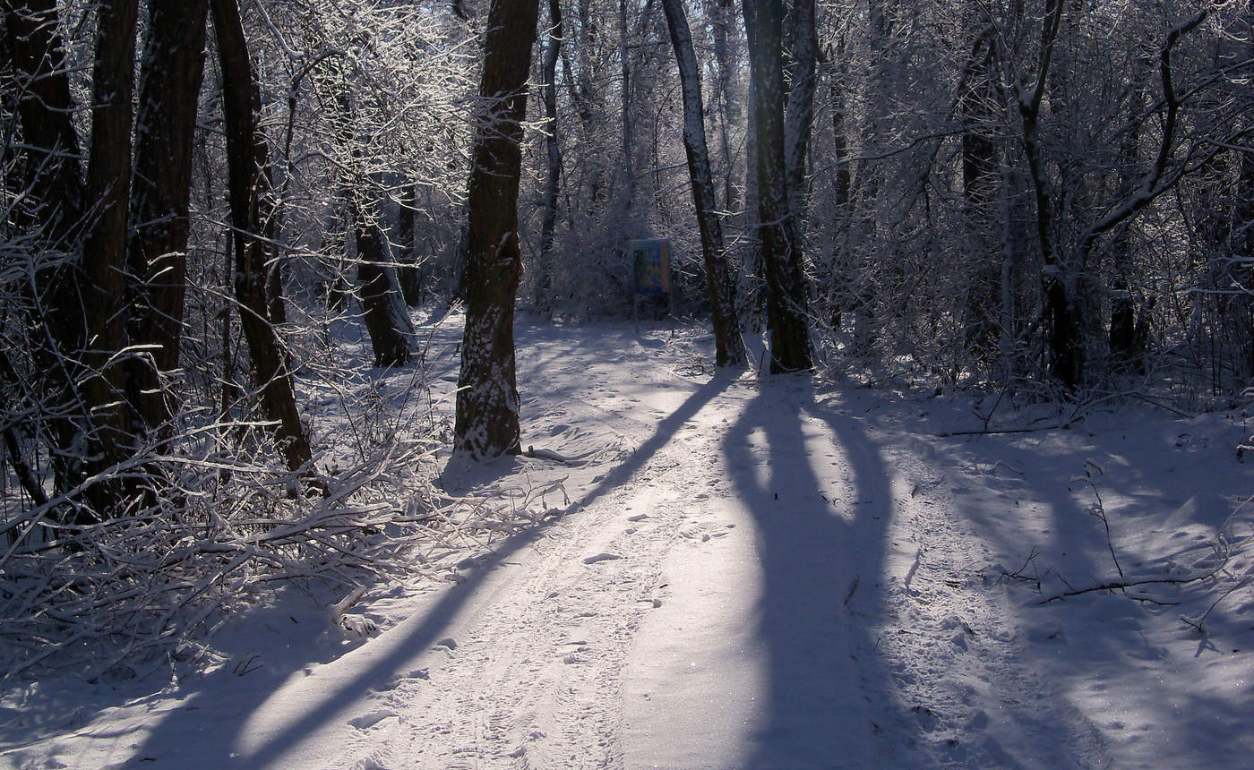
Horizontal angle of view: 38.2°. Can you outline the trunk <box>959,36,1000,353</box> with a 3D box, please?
[{"bbox_3d":[5.167,-2.802,26.500,0.580,4.750,0.550,0,4,0],"label":"trunk"}]

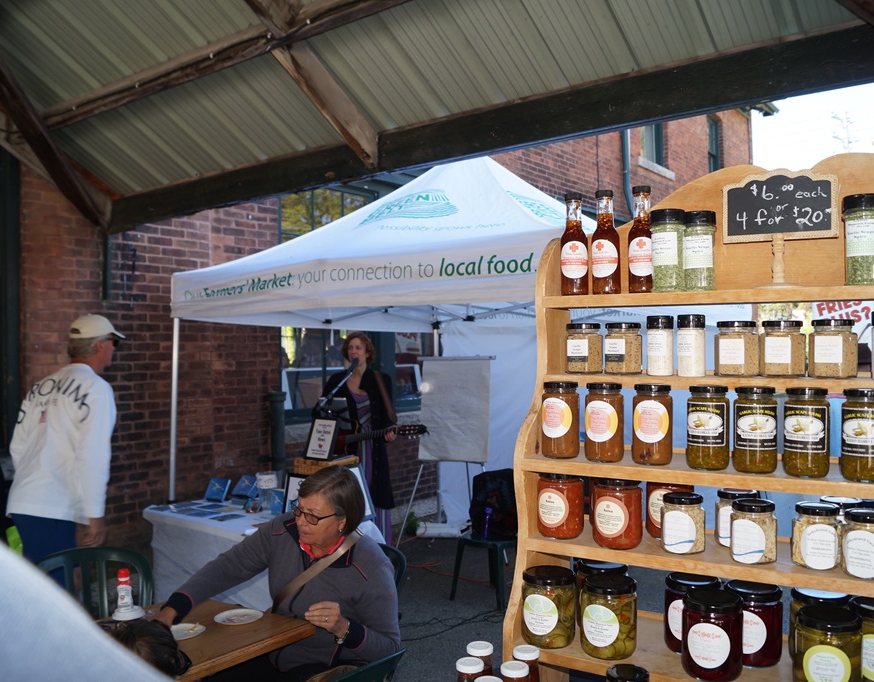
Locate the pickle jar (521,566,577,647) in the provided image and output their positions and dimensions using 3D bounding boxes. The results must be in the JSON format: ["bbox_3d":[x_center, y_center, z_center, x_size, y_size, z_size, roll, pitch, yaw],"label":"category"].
[{"bbox_3d":[0.178,0.425,1.223,0.084,0.109,0.084,0,0,0],"label":"pickle jar"}]

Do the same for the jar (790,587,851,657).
[{"bbox_3d":[0.563,0.414,1.128,0.085,0.109,0.085,0,0,30],"label":"jar"}]

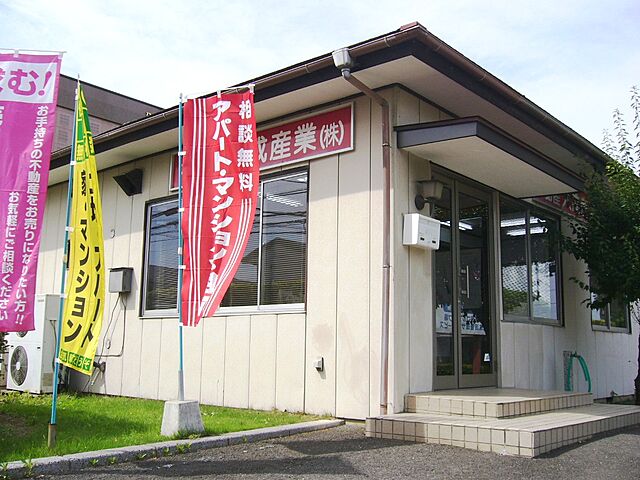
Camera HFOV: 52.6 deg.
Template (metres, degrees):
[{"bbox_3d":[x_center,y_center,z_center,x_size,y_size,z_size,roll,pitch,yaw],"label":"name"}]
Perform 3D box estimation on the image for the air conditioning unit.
[{"bbox_3d":[-3.850,1.412,8.841,0.950,1.290,0.300,-7,-12,40],"label":"air conditioning unit"}]

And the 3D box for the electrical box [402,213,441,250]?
[{"bbox_3d":[0.925,-0.063,5.848,0.150,0.270,0.366,-7,-12,40],"label":"electrical box"}]

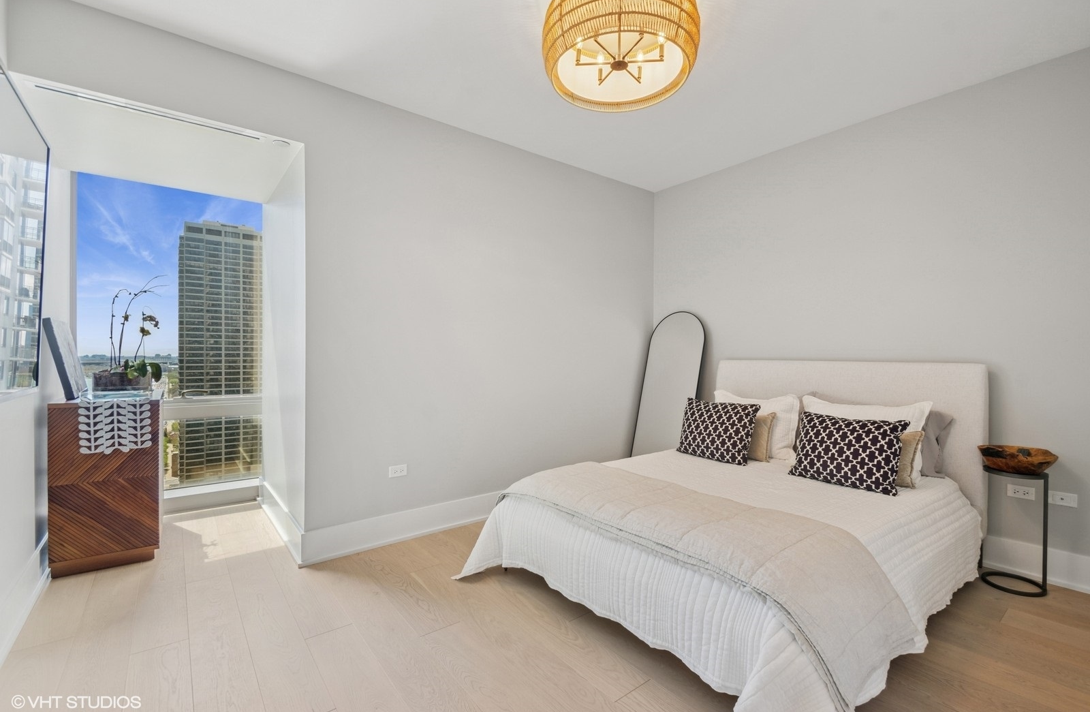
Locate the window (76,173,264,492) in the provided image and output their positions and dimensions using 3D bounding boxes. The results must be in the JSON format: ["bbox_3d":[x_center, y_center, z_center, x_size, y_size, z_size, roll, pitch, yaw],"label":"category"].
[{"bbox_3d":[-2.767,-0.128,3.421,1.102,2.270,0.090,0,0,-36],"label":"window"}]

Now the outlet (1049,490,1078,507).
[{"bbox_3d":[2.707,0.750,2.379,0.010,0.071,0.114,0,1,-39],"label":"outlet"}]

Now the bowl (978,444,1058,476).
[{"bbox_3d":[2.462,0.544,2.376,0.270,0.100,0.290,0,1,-39],"label":"bowl"}]

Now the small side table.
[{"bbox_3d":[2.461,0.899,2.378,0.250,0.610,0.250,0,1,-39],"label":"small side table"}]

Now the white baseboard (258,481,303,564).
[{"bbox_3d":[-1.859,1.095,3.148,0.025,0.187,1.478,0,1,-40],"label":"white baseboard"}]

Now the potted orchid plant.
[{"bbox_3d":[-2.617,-0.127,2.869,0.330,0.750,0.240,0,1,-38],"label":"potted orchid plant"}]

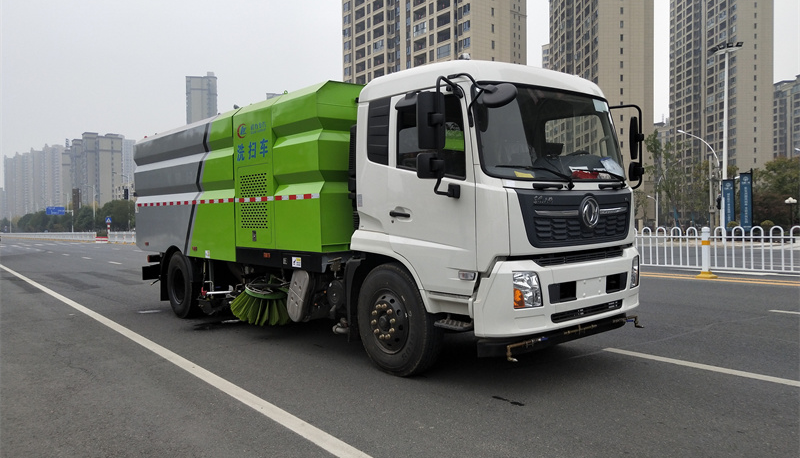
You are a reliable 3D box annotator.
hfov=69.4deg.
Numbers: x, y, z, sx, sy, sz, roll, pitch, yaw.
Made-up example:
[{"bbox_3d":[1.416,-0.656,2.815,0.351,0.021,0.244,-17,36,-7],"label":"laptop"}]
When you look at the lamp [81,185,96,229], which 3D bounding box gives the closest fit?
[{"bbox_3d":[-71.809,-4.262,133.319,2.600,11.600,0.350,-2,2,-38],"label":"lamp"}]

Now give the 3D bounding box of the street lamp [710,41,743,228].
[{"bbox_3d":[16.695,-4.416,29.500,0.700,10.400,1.700,-2,2,-38],"label":"street lamp"}]

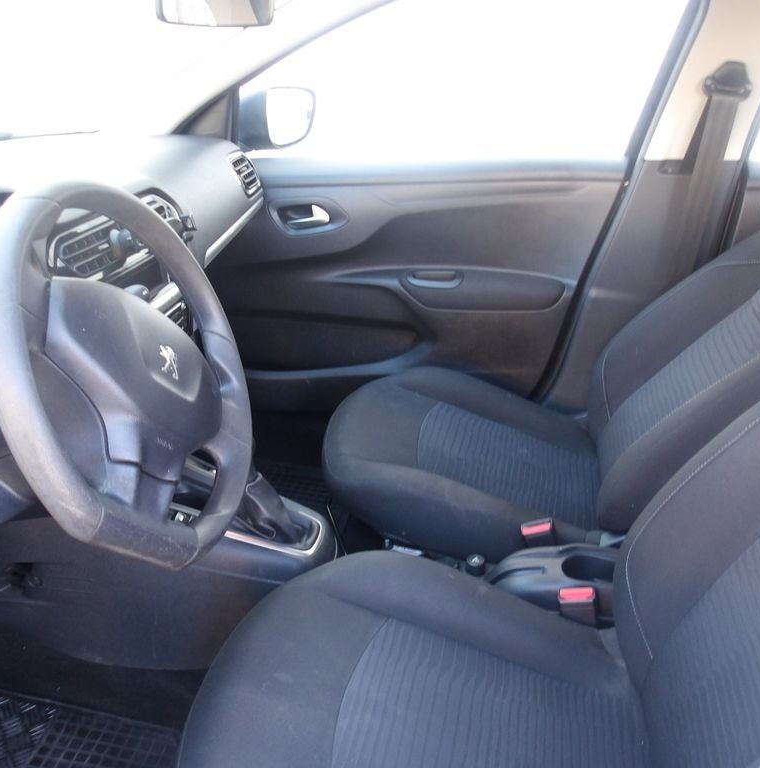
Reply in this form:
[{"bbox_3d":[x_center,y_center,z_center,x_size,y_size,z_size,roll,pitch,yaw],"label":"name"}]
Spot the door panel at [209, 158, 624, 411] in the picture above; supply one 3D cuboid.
[{"bbox_3d":[0.000,-0.182,1.743,0.980,0.590,0.130,4,20,10],"label":"door panel"}]

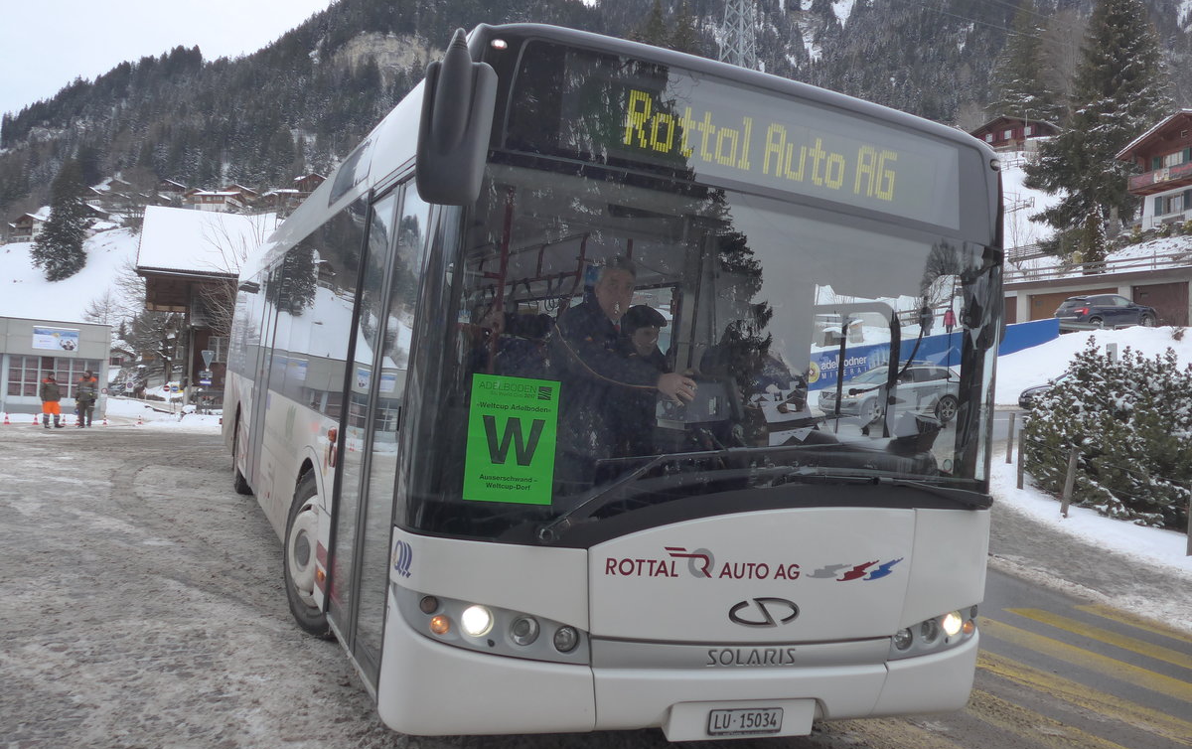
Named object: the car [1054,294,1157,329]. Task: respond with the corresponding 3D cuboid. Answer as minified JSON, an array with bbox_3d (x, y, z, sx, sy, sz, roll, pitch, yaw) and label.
[{"bbox_3d":[22.941,-2.775,45.000,4.500,1.630,1.860,2,-3,-10],"label":"car"}]

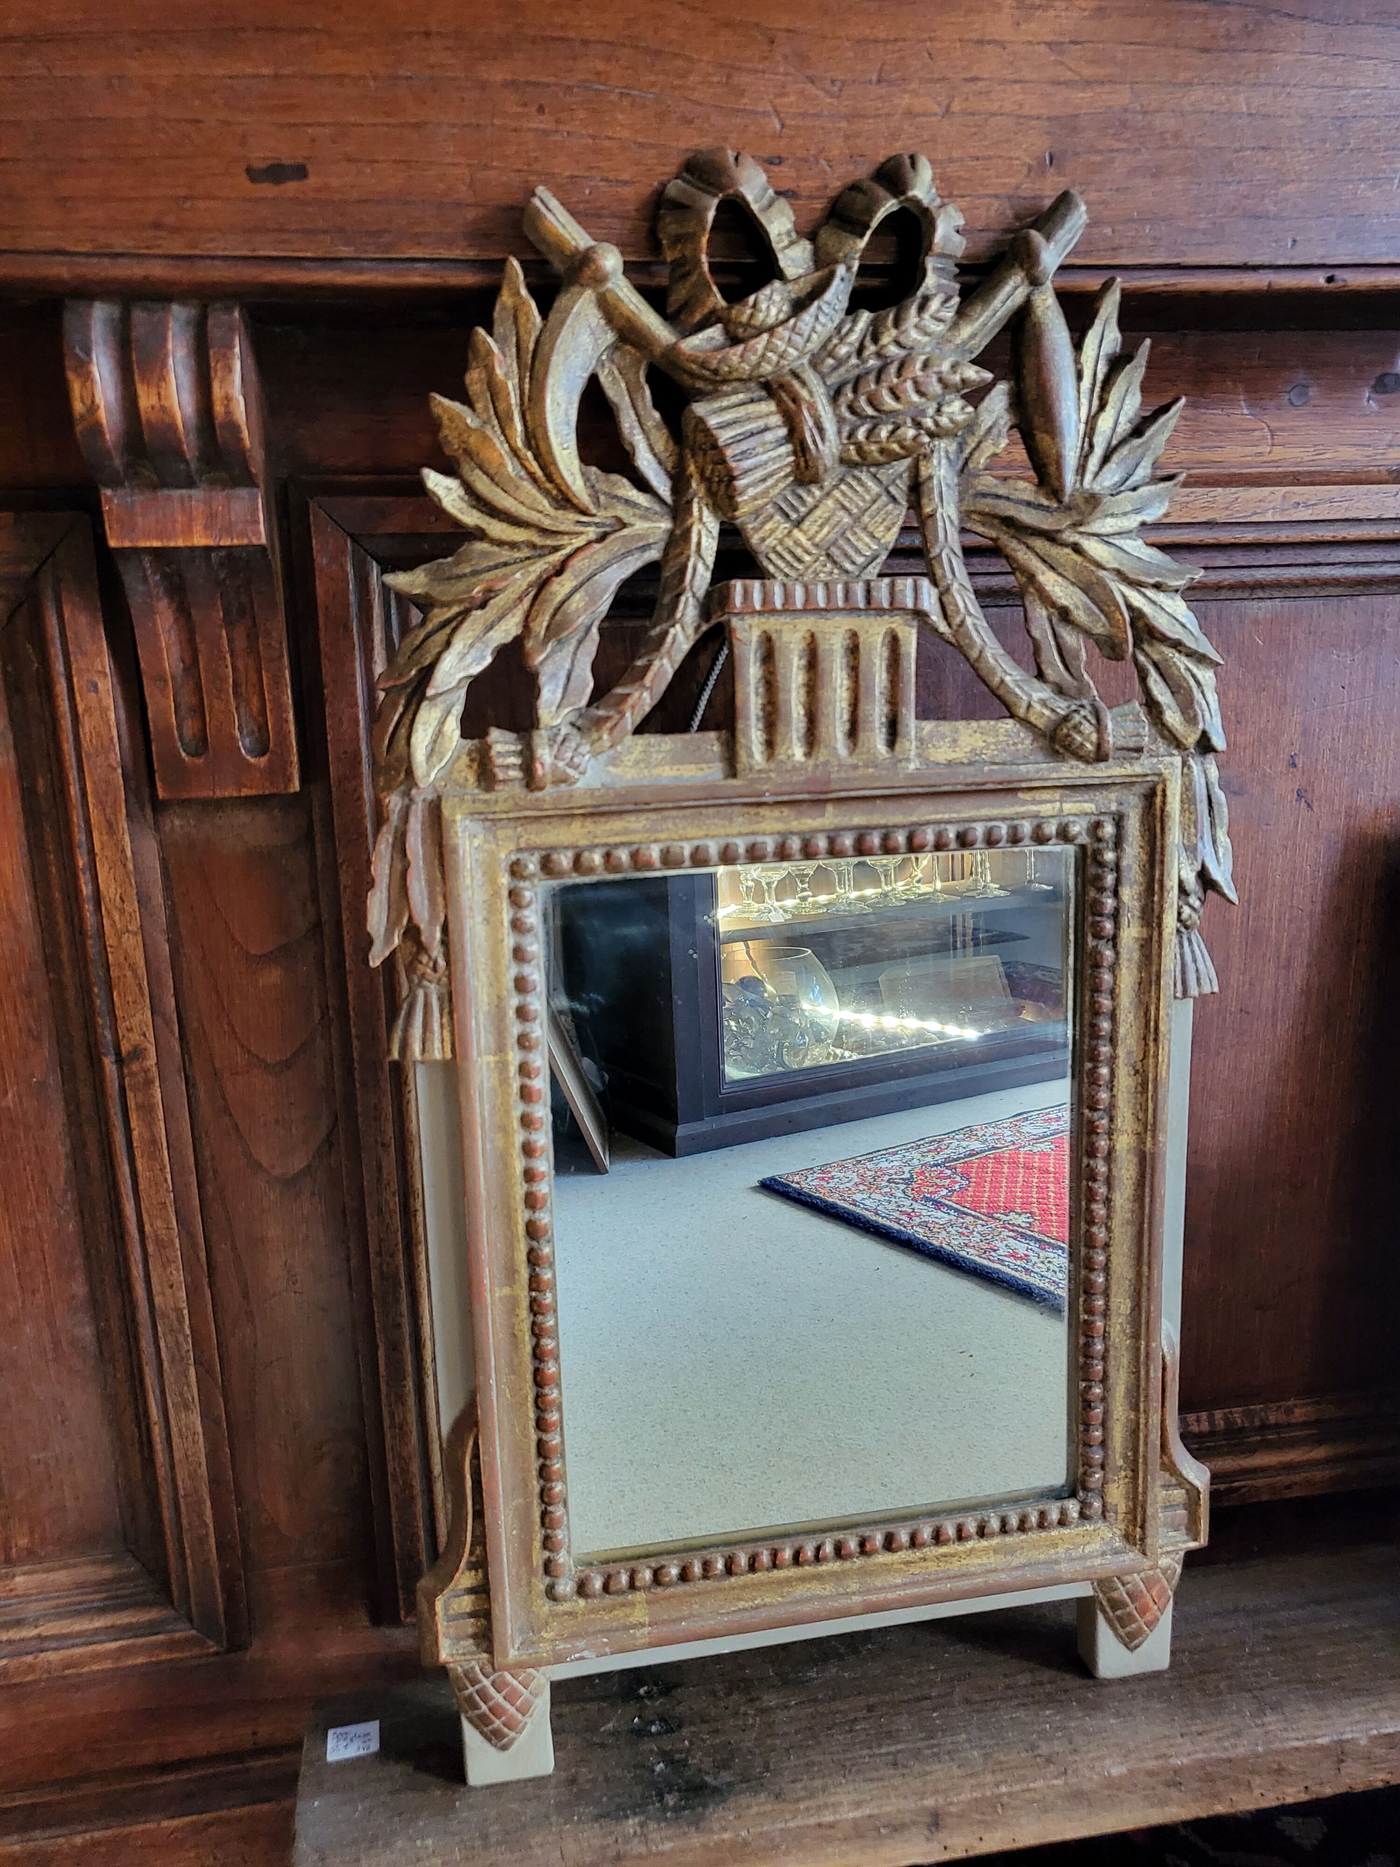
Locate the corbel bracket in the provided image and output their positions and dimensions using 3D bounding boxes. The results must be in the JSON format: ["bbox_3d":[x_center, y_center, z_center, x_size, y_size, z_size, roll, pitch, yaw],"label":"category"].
[{"bbox_3d":[-0.206,-0.148,0.573,0.061,0.193,0.066,-3,15,-9],"label":"corbel bracket"}]

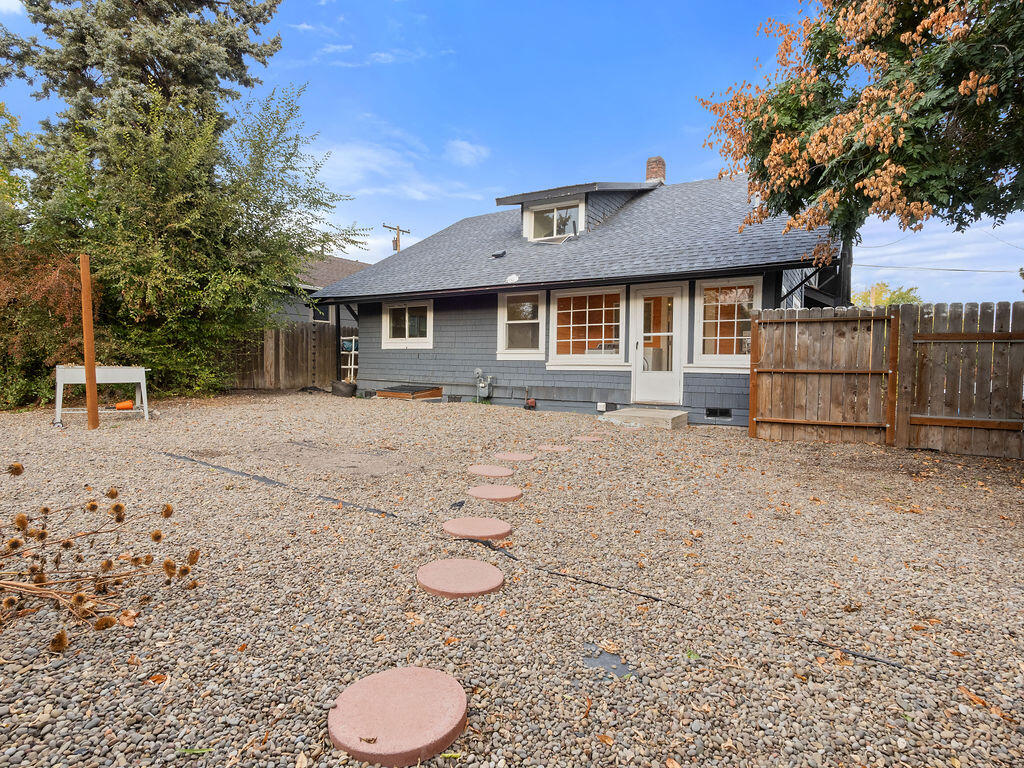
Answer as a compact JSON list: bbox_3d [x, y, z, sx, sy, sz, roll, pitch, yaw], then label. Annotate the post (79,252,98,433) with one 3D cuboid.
[{"bbox_3d":[-6.127,-0.594,7.724,0.100,2.521,0.100,2,4,30],"label":"post"}]

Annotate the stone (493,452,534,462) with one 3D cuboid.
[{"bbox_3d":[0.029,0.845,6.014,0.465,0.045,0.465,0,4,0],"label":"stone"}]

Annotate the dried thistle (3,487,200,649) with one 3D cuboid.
[{"bbox_3d":[-2.200,0.852,2.750,1.050,0.360,1.150,-3,5,-38],"label":"dried thistle"}]

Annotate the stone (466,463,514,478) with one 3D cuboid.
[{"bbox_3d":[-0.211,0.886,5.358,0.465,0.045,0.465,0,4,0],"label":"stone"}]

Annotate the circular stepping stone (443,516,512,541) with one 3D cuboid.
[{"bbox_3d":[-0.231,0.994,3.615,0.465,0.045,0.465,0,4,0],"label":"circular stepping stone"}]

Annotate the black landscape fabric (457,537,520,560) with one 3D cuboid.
[{"bbox_3d":[-0.129,1.005,3.271,0.537,0.030,0.111,3,5,40],"label":"black landscape fabric"}]

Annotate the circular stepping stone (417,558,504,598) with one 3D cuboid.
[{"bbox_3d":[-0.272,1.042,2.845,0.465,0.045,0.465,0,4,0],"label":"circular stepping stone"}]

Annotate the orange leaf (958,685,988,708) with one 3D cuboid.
[{"bbox_3d":[1.623,1.093,1.880,0.035,0.020,0.099,0,4,-5],"label":"orange leaf"}]

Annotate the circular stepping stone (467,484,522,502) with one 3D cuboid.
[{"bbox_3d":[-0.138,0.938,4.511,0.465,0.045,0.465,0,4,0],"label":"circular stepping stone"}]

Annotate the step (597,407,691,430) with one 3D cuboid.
[{"bbox_3d":[2.321,0.592,9.237,1.130,0.185,1.000,2,4,30],"label":"step"}]

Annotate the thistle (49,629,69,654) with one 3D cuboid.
[{"bbox_3d":[-1.813,1.030,2.132,0.065,0.065,0.065,3,4,37],"label":"thistle"}]

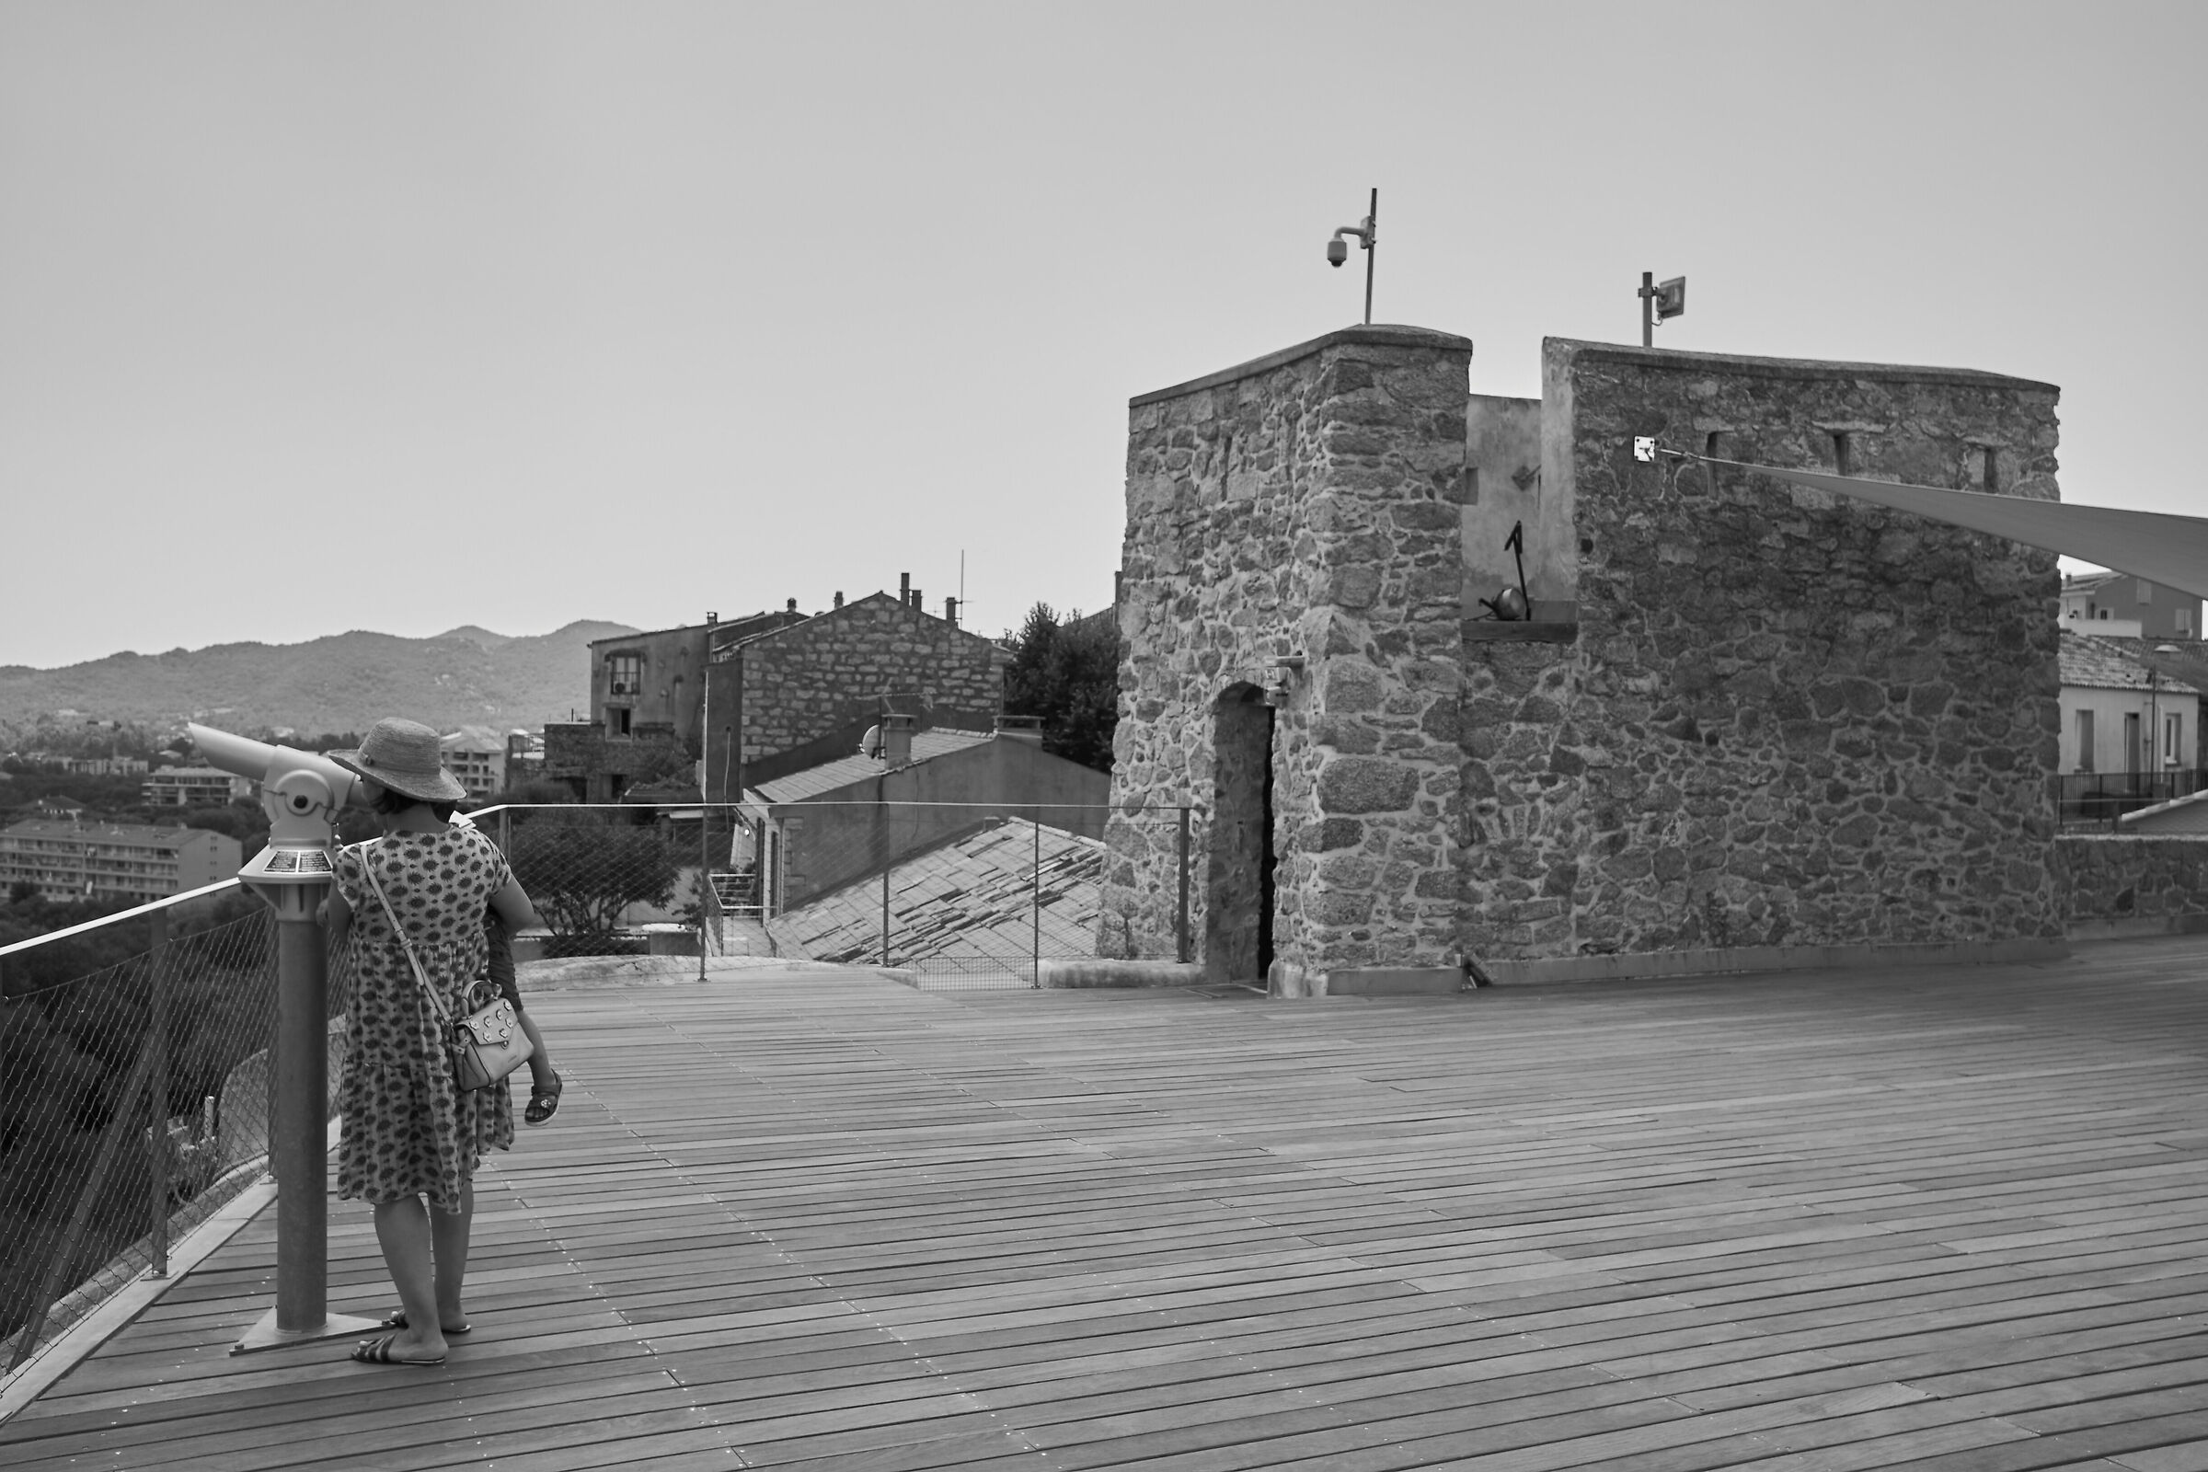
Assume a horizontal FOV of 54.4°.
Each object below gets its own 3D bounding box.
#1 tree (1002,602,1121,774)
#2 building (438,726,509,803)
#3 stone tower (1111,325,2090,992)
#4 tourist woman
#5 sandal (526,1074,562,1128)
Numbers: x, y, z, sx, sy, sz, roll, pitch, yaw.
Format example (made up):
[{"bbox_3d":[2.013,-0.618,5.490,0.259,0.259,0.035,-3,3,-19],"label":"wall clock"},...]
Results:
[{"bbox_3d":[-0.700,0.300,50.000,4.400,6.500,4.400,1,1,0],"label":"tree"},{"bbox_3d":[-145.000,7.000,490.000,17.000,18.000,14.000,1,1,-3],"label":"building"},{"bbox_3d":[3.420,-0.450,14.950,6.200,3.930,2.850,0,1,-23],"label":"stone tower"},{"bbox_3d":[-1.700,0.755,5.500,0.520,1.610,0.460,0,1,-35],"label":"tourist woman"},{"bbox_3d":[-1.416,0.917,5.420,0.070,0.085,0.155,-7,28,19],"label":"sandal"}]

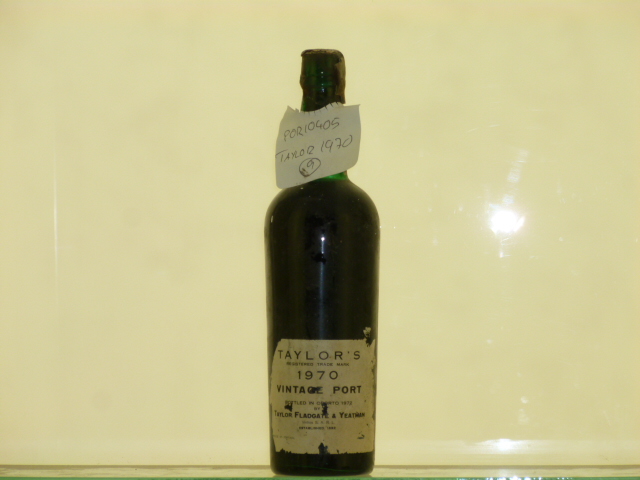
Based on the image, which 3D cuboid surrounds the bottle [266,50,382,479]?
[{"bbox_3d":[0.002,0.016,2.215,0.081,0.296,0.081,0,1,3],"label":"bottle"}]

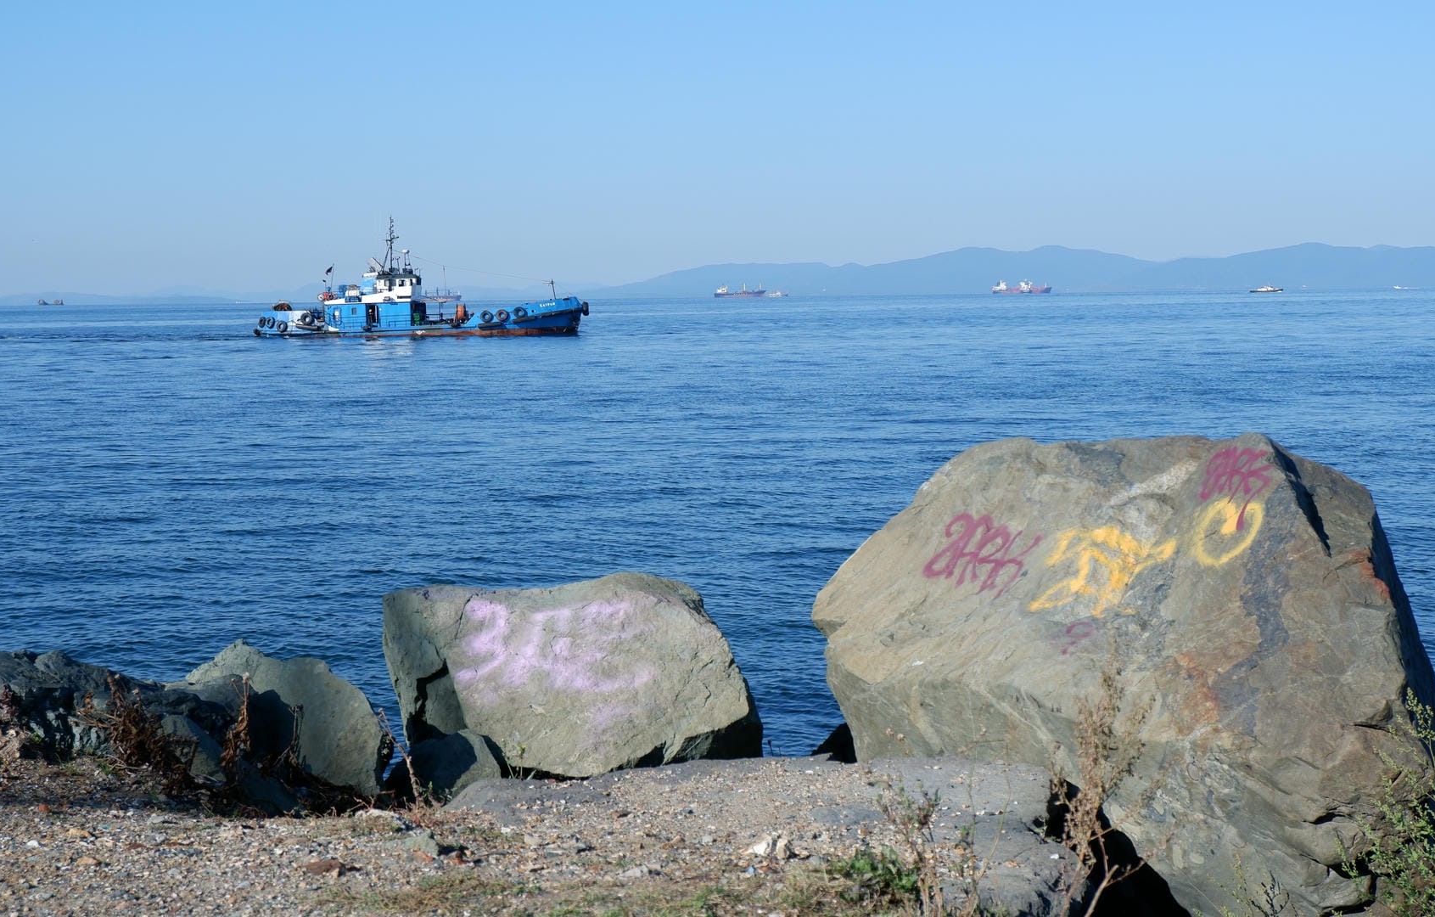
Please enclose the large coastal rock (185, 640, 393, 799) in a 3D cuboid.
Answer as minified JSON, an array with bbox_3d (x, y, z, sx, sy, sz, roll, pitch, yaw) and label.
[{"bbox_3d":[-1.469,0.890,6.500,0.740,0.530,0.550,-1,5,-6],"label":"large coastal rock"}]

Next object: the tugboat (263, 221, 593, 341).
[{"bbox_3d":[-26.066,-15.673,166.000,29.300,10.300,7.200,0,5,11],"label":"tugboat"}]

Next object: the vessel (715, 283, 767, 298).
[{"bbox_3d":[38.570,-281.345,3200.000,87.000,25.500,14.500,0,5,6],"label":"vessel"}]

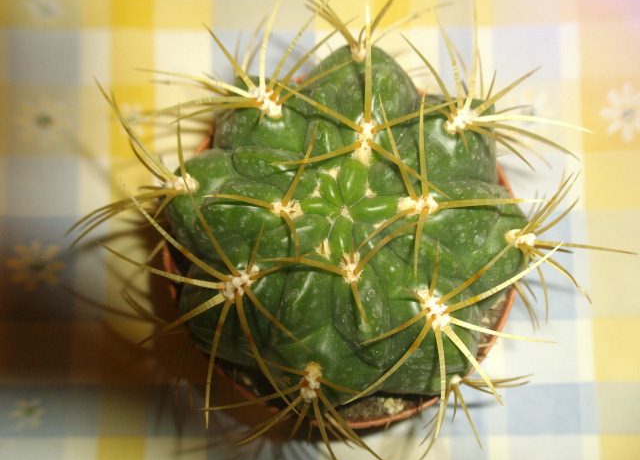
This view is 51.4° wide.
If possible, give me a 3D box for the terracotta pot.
[{"bbox_3d":[0.007,0.010,0.262,0.115,0.094,0.115,0,84,0],"label":"terracotta pot"}]

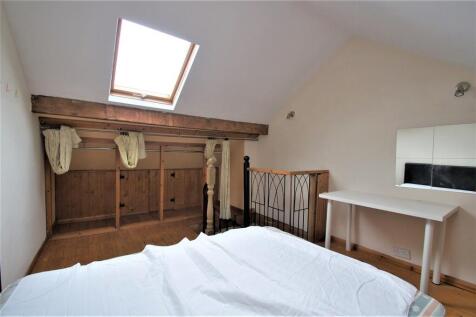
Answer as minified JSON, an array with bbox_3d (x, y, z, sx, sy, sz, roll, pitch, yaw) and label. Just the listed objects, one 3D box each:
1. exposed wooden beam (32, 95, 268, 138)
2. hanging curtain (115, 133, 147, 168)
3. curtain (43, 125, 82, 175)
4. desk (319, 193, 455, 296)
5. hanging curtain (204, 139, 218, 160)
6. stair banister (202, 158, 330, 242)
[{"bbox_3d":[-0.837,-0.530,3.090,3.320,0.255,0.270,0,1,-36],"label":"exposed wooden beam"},{"bbox_3d":[-1.478,-0.116,2.747,0.380,0.505,0.180,0,1,-36],"label":"hanging curtain"},{"bbox_3d":[-2.045,-0.111,2.329,0.350,0.585,0.180,0,1,-36],"label":"curtain"},{"bbox_3d":[1.472,0.804,2.071,0.590,0.735,1.000,0,1,-36],"label":"desk"},{"bbox_3d":[-0.465,-0.150,3.505,0.270,0.420,0.160,0,1,-36],"label":"hanging curtain"},{"bbox_3d":[0.431,0.563,2.871,1.454,1.161,1.101,0,1,-35],"label":"stair banister"}]

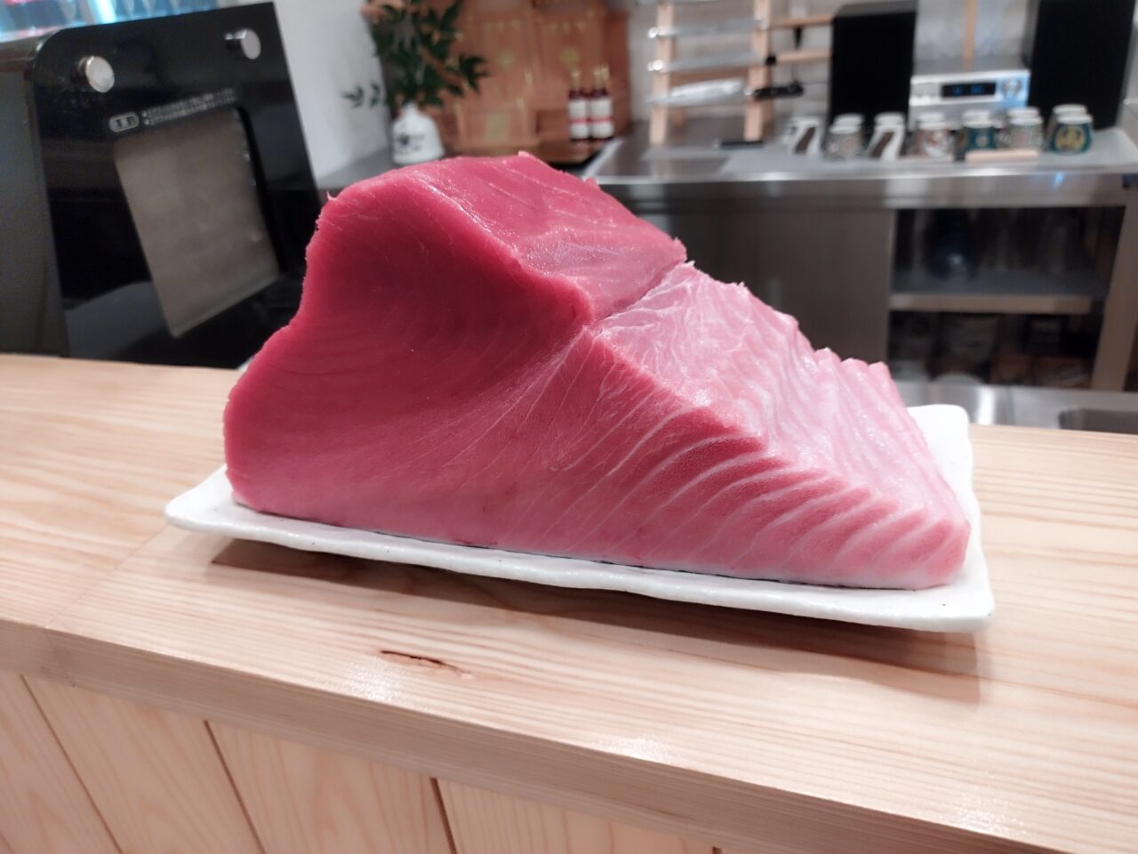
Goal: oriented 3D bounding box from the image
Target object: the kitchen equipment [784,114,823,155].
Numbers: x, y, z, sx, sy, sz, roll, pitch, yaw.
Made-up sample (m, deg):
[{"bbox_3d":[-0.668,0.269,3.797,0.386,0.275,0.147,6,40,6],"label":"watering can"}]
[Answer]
[{"bbox_3d":[0.517,-0.638,1.949,0.078,0.061,0.078,5,31,21],"label":"kitchen equipment"}]

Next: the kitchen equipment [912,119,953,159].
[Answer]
[{"bbox_3d":[0.744,-0.588,1.808,0.078,0.061,0.078,5,31,21],"label":"kitchen equipment"}]

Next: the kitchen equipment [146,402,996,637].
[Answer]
[{"bbox_3d":[0.004,0.033,0.525,0.435,0.032,0.185,5,31,21],"label":"kitchen equipment"}]

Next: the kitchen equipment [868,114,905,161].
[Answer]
[{"bbox_3d":[0.657,-0.595,1.841,0.078,0.061,0.078,5,31,21],"label":"kitchen equipment"}]

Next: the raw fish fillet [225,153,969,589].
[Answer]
[{"bbox_3d":[0.001,-0.062,0.486,0.408,0.192,0.152,5,31,21],"label":"raw fish fillet"}]

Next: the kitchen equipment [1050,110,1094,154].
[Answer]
[{"bbox_3d":[0.982,-0.574,1.727,0.078,0.061,0.078,5,31,21],"label":"kitchen equipment"}]

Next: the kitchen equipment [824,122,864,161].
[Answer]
[{"bbox_3d":[0.579,-0.601,1.870,0.078,0.061,0.078,5,31,21],"label":"kitchen equipment"}]

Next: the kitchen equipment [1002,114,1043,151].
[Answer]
[{"bbox_3d":[0.898,-0.575,1.750,0.078,0.061,0.078,5,31,21],"label":"kitchen equipment"}]

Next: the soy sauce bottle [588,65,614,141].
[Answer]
[{"bbox_3d":[0.073,-0.791,2.167,0.056,0.175,0.056,5,31,21],"label":"soy sauce bottle"}]

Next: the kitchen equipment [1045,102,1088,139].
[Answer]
[{"bbox_3d":[1.012,-0.618,1.800,0.078,0.061,0.078,5,31,21],"label":"kitchen equipment"}]

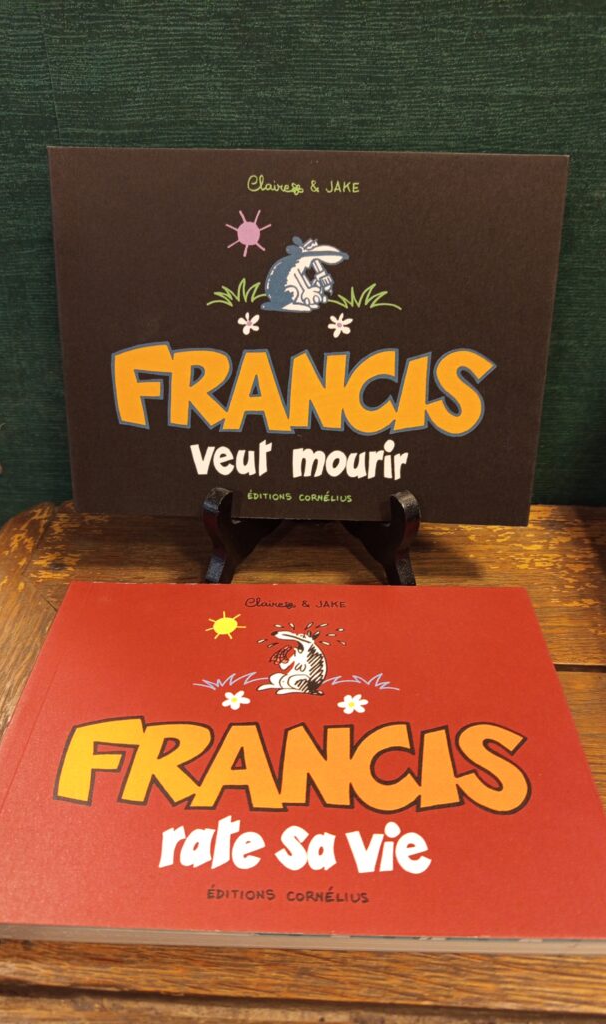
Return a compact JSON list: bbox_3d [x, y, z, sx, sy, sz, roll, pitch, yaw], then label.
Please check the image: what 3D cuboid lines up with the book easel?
[{"bbox_3d":[0.004,-0.030,0.337,0.101,0.125,0.076,1,35,1],"label":"book easel"}]

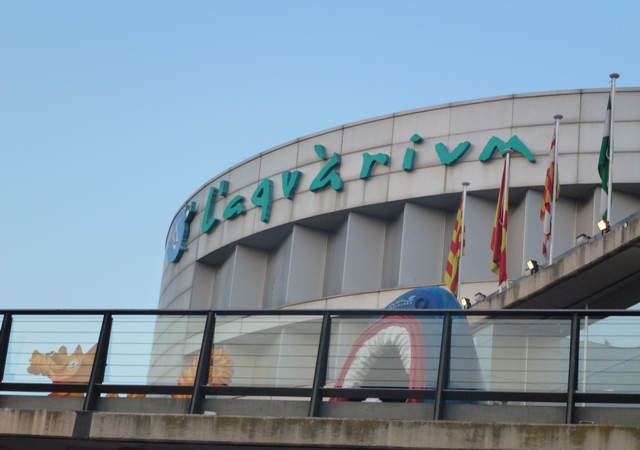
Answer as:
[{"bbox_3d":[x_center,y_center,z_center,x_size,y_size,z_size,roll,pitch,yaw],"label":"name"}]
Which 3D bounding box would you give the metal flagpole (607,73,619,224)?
[{"bbox_3d":[4.975,-1.189,23.930,0.190,2.927,0.190,2,-16,12],"label":"metal flagpole"}]

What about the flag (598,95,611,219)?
[{"bbox_3d":[4.898,-1.166,23.939,0.255,2.301,0.280,2,-16,12],"label":"flag"}]

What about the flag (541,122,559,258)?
[{"bbox_3d":[4.294,-0.587,26.107,0.334,2.647,0.280,3,-16,9],"label":"flag"}]

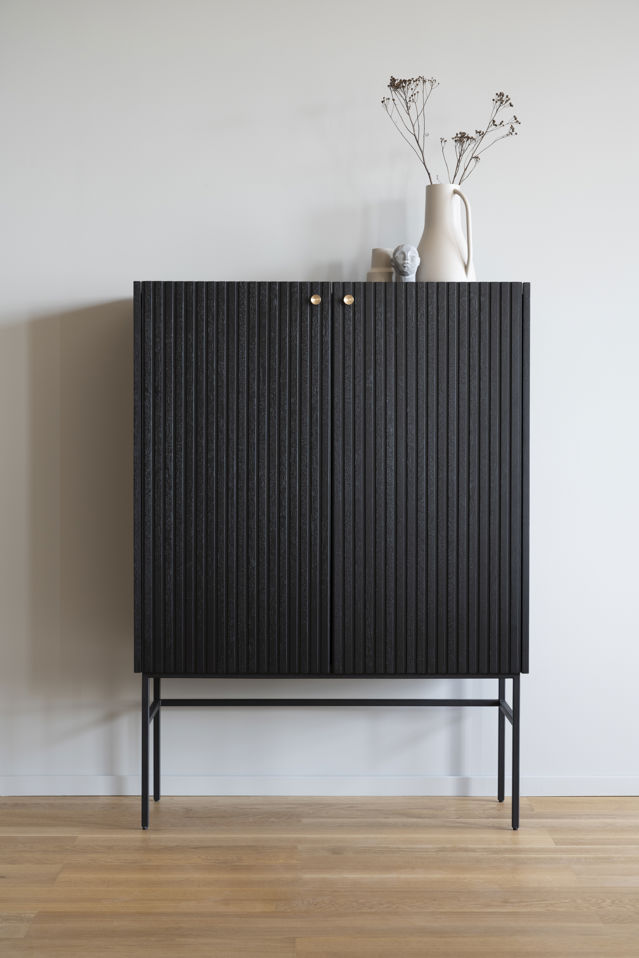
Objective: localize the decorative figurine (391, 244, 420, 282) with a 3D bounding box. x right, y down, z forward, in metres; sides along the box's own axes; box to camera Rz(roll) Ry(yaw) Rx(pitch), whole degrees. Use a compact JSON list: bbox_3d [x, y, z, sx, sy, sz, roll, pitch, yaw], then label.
[{"bbox_3d":[0.225,-0.555,4.293,0.075,0.111,0.083,0,1,0],"label":"decorative figurine"}]

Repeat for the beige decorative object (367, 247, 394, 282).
[{"bbox_3d":[0.163,-0.556,4.375,0.072,0.110,0.072,0,1,0],"label":"beige decorative object"}]

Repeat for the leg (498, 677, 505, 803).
[{"bbox_3d":[0.500,0.695,4.532,0.017,0.391,0.017,0,1,0],"label":"leg"}]

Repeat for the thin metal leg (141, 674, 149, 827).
[{"bbox_3d":[-0.444,0.696,4.210,0.017,0.401,0.017,0,1,0],"label":"thin metal leg"}]

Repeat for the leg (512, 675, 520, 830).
[{"bbox_3d":[0.503,0.697,4.214,0.017,0.401,0.017,0,1,0],"label":"leg"}]

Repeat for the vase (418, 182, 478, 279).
[{"bbox_3d":[0.334,-0.642,4.377,0.192,0.282,0.181,0,1,0],"label":"vase"}]

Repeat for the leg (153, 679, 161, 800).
[{"bbox_3d":[-0.446,0.693,4.528,0.017,0.391,0.017,0,1,0],"label":"leg"}]

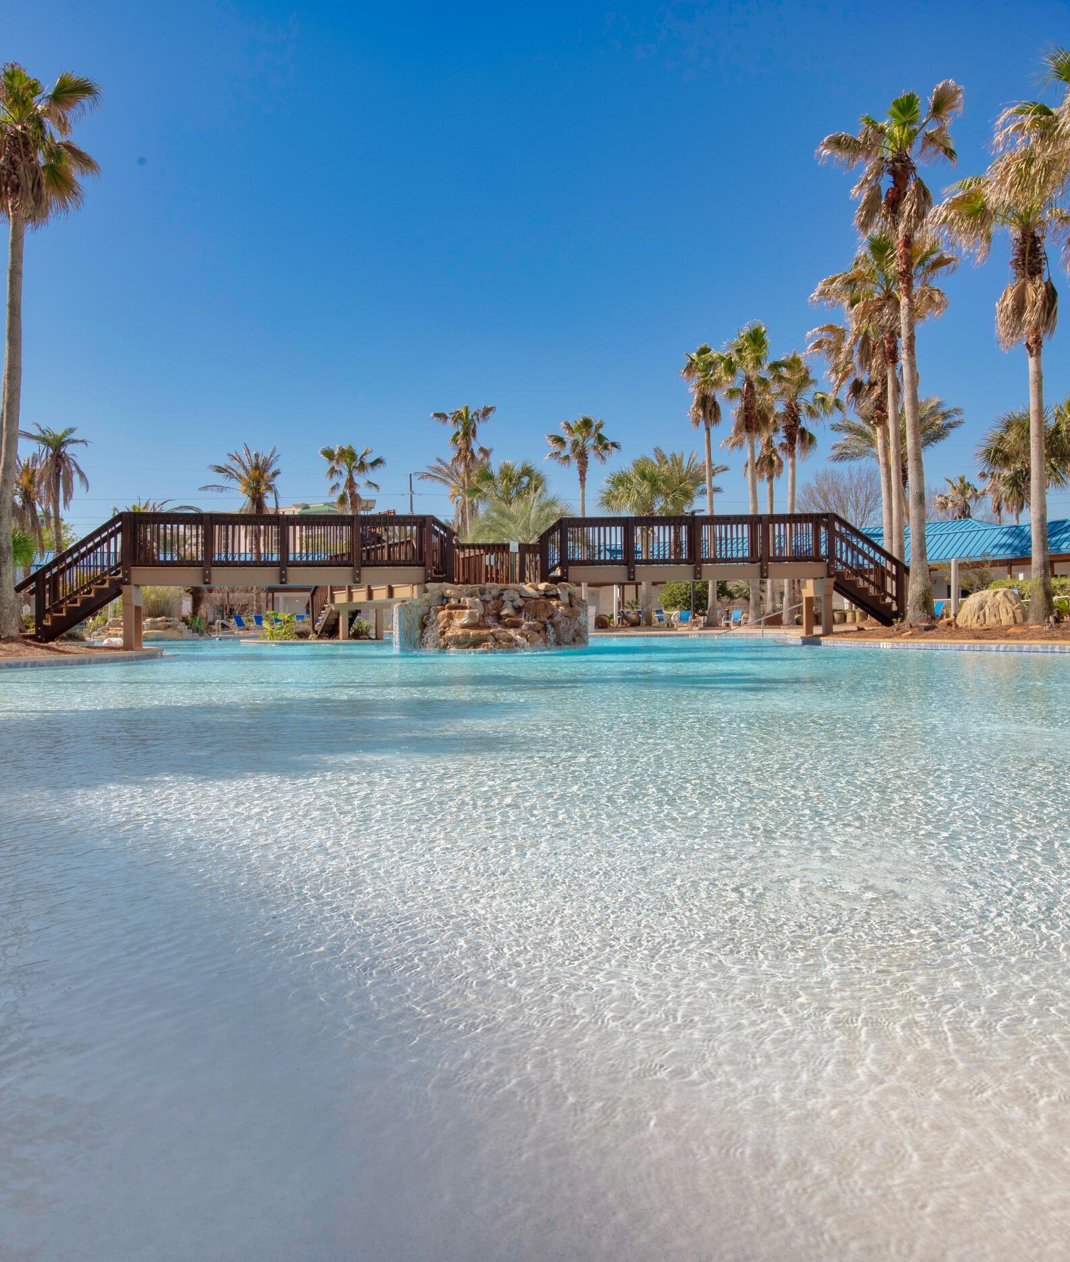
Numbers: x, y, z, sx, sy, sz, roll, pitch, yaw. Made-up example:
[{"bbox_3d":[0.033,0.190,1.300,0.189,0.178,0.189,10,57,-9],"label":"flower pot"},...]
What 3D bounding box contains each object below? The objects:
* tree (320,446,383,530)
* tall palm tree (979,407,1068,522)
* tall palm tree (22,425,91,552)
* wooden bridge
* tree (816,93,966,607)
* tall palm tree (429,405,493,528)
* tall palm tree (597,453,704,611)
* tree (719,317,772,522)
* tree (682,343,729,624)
[{"bbox_3d":[-8.399,-4.257,46.020,2.952,8.515,2.952,-1,0,0],"label":"tree"},{"bbox_3d":[21.955,-5.264,45.000,4.000,9.600,4.000,-1,0,0],"label":"tall palm tree"},{"bbox_3d":[-21.142,-4.691,44.000,3.100,8.860,3.100,-1,0,0],"label":"tall palm tree"},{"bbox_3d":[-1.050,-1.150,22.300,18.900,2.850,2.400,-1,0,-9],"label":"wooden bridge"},{"bbox_3d":[7.370,-5.728,20.532,2.819,11.123,2.819,-1,0,0],"label":"tree"},{"bbox_3d":[-3.381,-5.508,48.029,3.119,10.734,3.119,-1,0,0],"label":"tall palm tree"},{"bbox_3d":[4.679,-3.761,40.000,4.200,7.050,4.200,-1,0,0],"label":"tall palm tree"},{"bbox_3d":[8.681,-6.386,40.534,2.586,12.294,2.586,-1,0,0],"label":"tree"},{"bbox_3d":[6.928,-5.909,40.000,2.200,11.286,2.200,-1,0,0],"label":"tree"}]

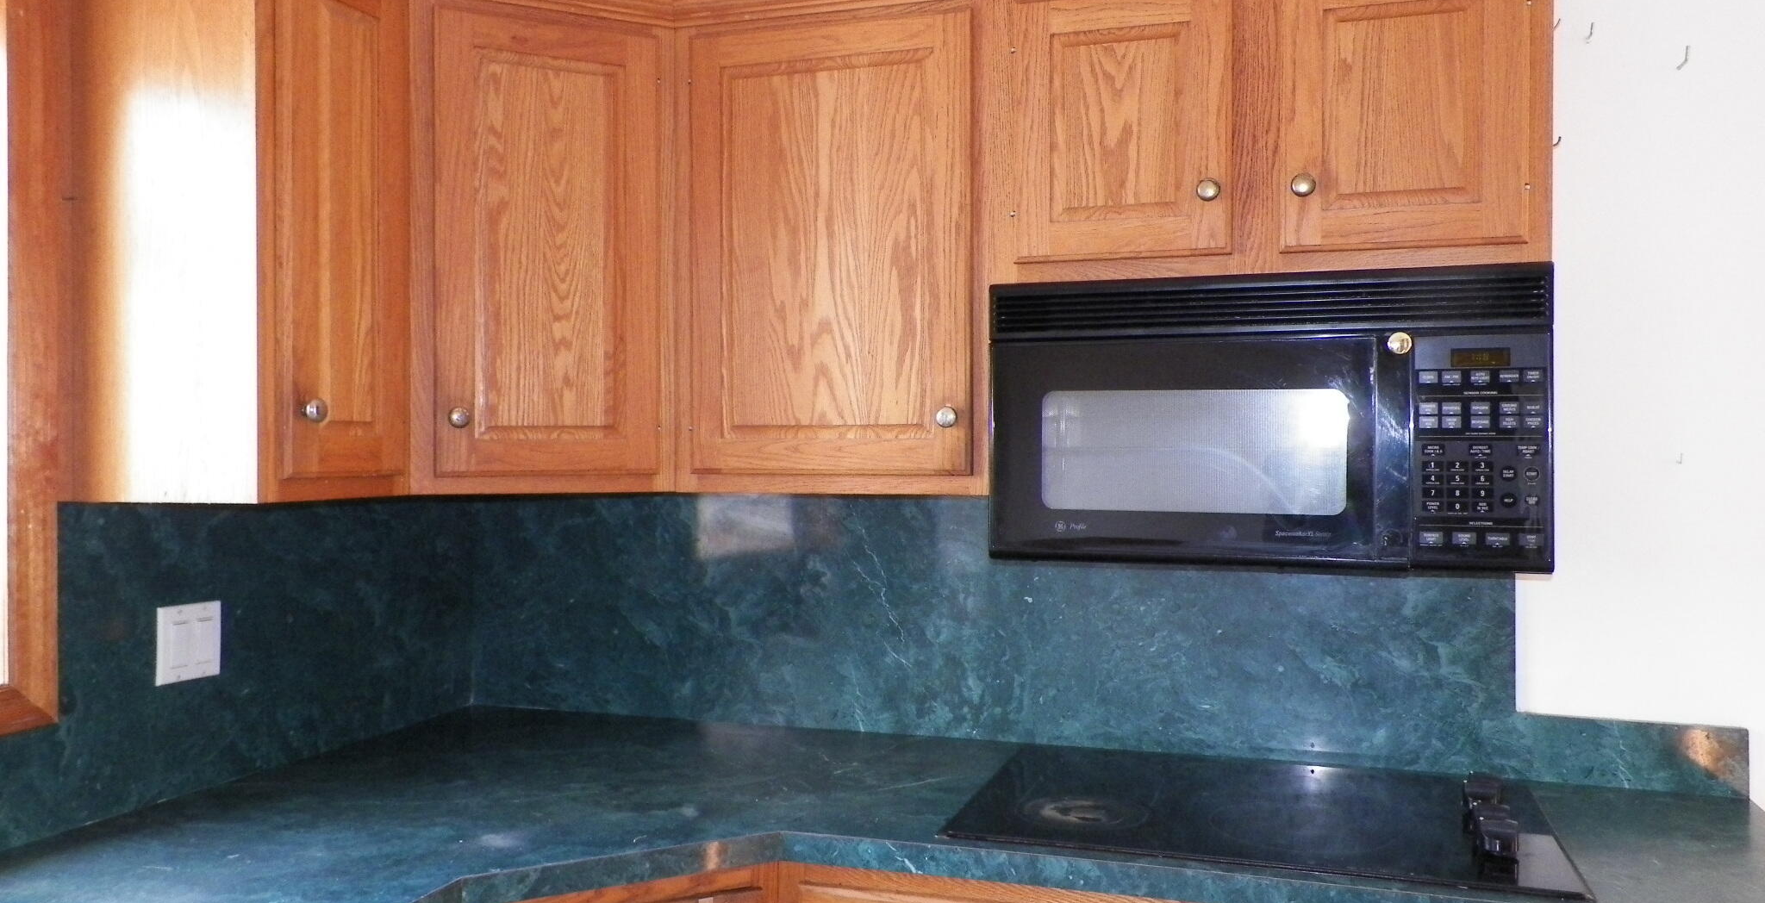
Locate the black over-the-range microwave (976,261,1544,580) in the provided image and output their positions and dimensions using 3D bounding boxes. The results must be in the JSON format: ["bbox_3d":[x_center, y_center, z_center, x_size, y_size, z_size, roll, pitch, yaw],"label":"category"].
[{"bbox_3d":[0.577,-0.045,1.962,0.753,0.406,0.383,0,0,18],"label":"black over-the-range microwave"}]

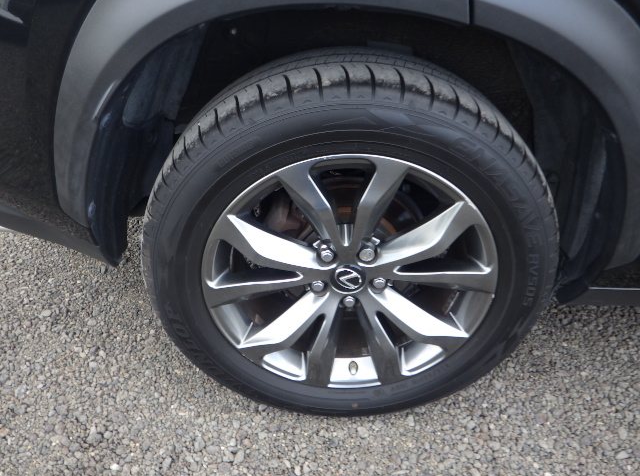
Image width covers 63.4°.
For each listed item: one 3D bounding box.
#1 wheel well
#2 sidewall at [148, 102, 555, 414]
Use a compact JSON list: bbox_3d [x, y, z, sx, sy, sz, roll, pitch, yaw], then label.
[{"bbox_3d":[0.060,-0.148,0.850,0.820,0.470,0.270,0,34,0],"label":"wheel well"},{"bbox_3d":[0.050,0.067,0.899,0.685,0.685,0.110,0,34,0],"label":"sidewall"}]

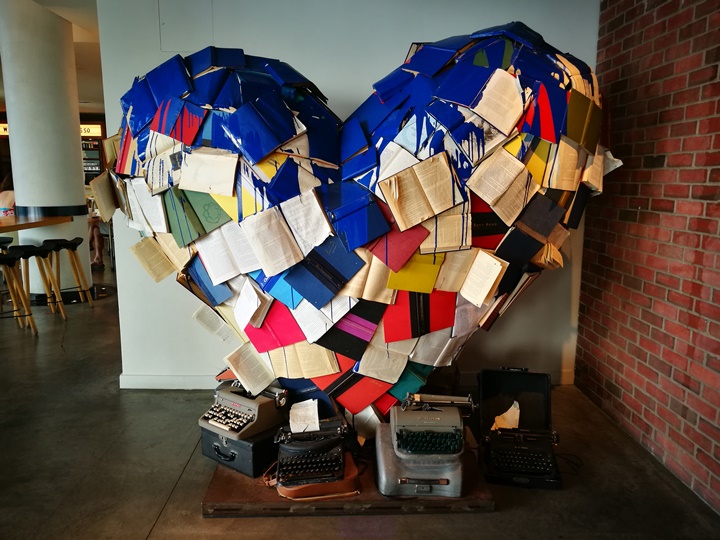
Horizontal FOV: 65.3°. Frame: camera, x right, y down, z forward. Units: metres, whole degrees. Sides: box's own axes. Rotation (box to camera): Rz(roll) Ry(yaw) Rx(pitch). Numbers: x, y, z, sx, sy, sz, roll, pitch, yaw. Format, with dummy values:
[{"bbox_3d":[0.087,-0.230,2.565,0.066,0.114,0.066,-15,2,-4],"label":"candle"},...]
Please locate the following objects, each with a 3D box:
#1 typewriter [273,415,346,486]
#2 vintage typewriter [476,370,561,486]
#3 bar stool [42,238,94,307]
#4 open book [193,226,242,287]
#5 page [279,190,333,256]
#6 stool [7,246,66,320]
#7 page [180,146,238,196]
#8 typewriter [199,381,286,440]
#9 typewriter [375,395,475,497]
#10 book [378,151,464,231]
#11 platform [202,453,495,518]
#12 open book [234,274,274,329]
[{"bbox_3d":[-0.220,0.743,2.363,0.290,0.155,0.290,-2,10,-13],"label":"typewriter"},{"bbox_3d":[0.740,0.696,2.562,0.325,0.420,0.370,2,10,8],"label":"vintage typewriter"},{"bbox_3d":[-2.915,0.037,5.584,0.460,0.690,0.450,0,10,-2],"label":"bar stool"},{"bbox_3d":[-0.608,-0.054,2.402,0.146,0.210,0.035,-17,13,18],"label":"open book"},{"bbox_3d":[-0.211,-0.198,2.323,0.152,0.219,0.030,-26,16,-4],"label":"page"},{"bbox_3d":[-2.925,0.117,5.110,0.460,0.690,0.450,0,10,-2],"label":"stool"},{"bbox_3d":[-0.623,-0.405,2.322,0.238,0.172,0.030,9,5,7],"label":"page"},{"bbox_3d":[-0.518,0.619,2.559,0.305,0.147,0.315,7,12,36],"label":"typewriter"},{"bbox_3d":[0.280,0.712,2.384,0.390,0.320,0.360,1,10,3],"label":"typewriter"},{"bbox_3d":[0.258,-0.320,2.311,0.290,0.222,0.040,-23,11,7],"label":"book"},{"bbox_3d":[-0.046,0.900,2.408,1.140,0.062,0.420,0,10,-2],"label":"platform"},{"bbox_3d":[-0.465,0.133,2.439,0.124,0.193,0.070,-12,15,22],"label":"open book"}]

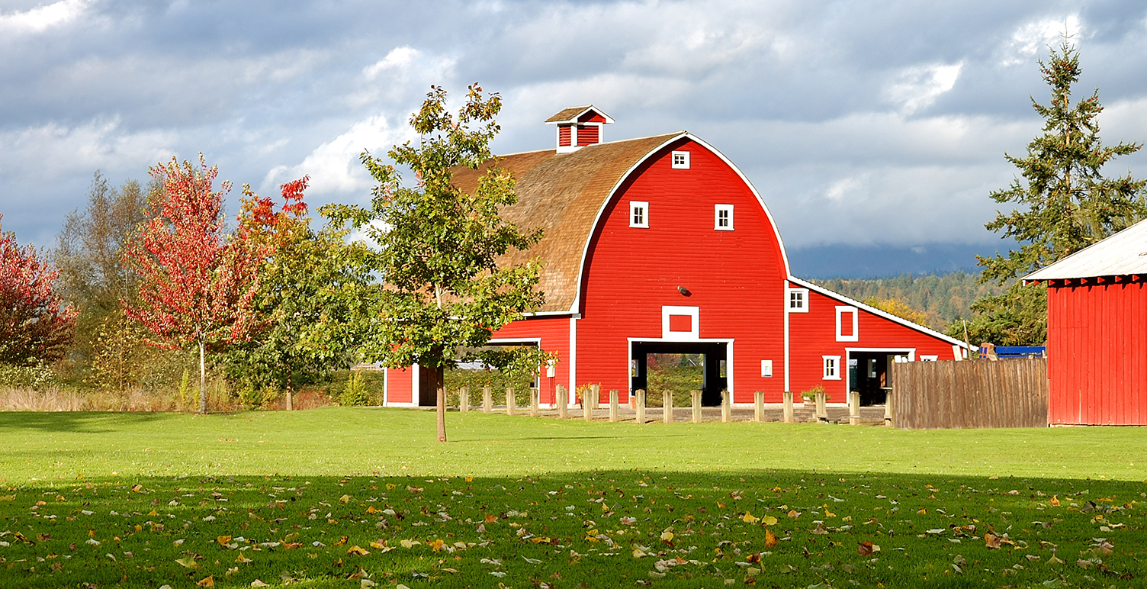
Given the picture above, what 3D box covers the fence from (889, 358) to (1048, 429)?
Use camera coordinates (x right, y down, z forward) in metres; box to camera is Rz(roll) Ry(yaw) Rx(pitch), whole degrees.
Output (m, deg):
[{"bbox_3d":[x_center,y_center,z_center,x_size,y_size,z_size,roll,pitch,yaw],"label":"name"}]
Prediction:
[{"bbox_3d":[9.708,2.435,82.350,0.140,1.700,6.200,1,-2,-30],"label":"fence"}]

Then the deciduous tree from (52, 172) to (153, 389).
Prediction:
[{"bbox_3d":[-20.970,-0.299,150.152,4.600,10.496,4.600,0,-2,0],"label":"deciduous tree"}]

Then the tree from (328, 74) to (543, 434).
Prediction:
[{"bbox_3d":[-2.815,-0.646,68.105,4.400,7.274,4.400,0,-2,0],"label":"tree"}]

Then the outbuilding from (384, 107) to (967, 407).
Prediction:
[{"bbox_3d":[3.898,-1.400,130.398,18.150,11.536,15.400,1,-2,-30],"label":"outbuilding"}]

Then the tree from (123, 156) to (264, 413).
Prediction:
[{"bbox_3d":[-12.957,-0.342,114.127,4.800,8.787,4.800,0,-2,0],"label":"tree"}]

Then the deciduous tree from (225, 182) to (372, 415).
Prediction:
[{"bbox_3d":[-9.974,-0.059,122.124,5.400,8.579,5.200,0,-2,0],"label":"deciduous tree"}]

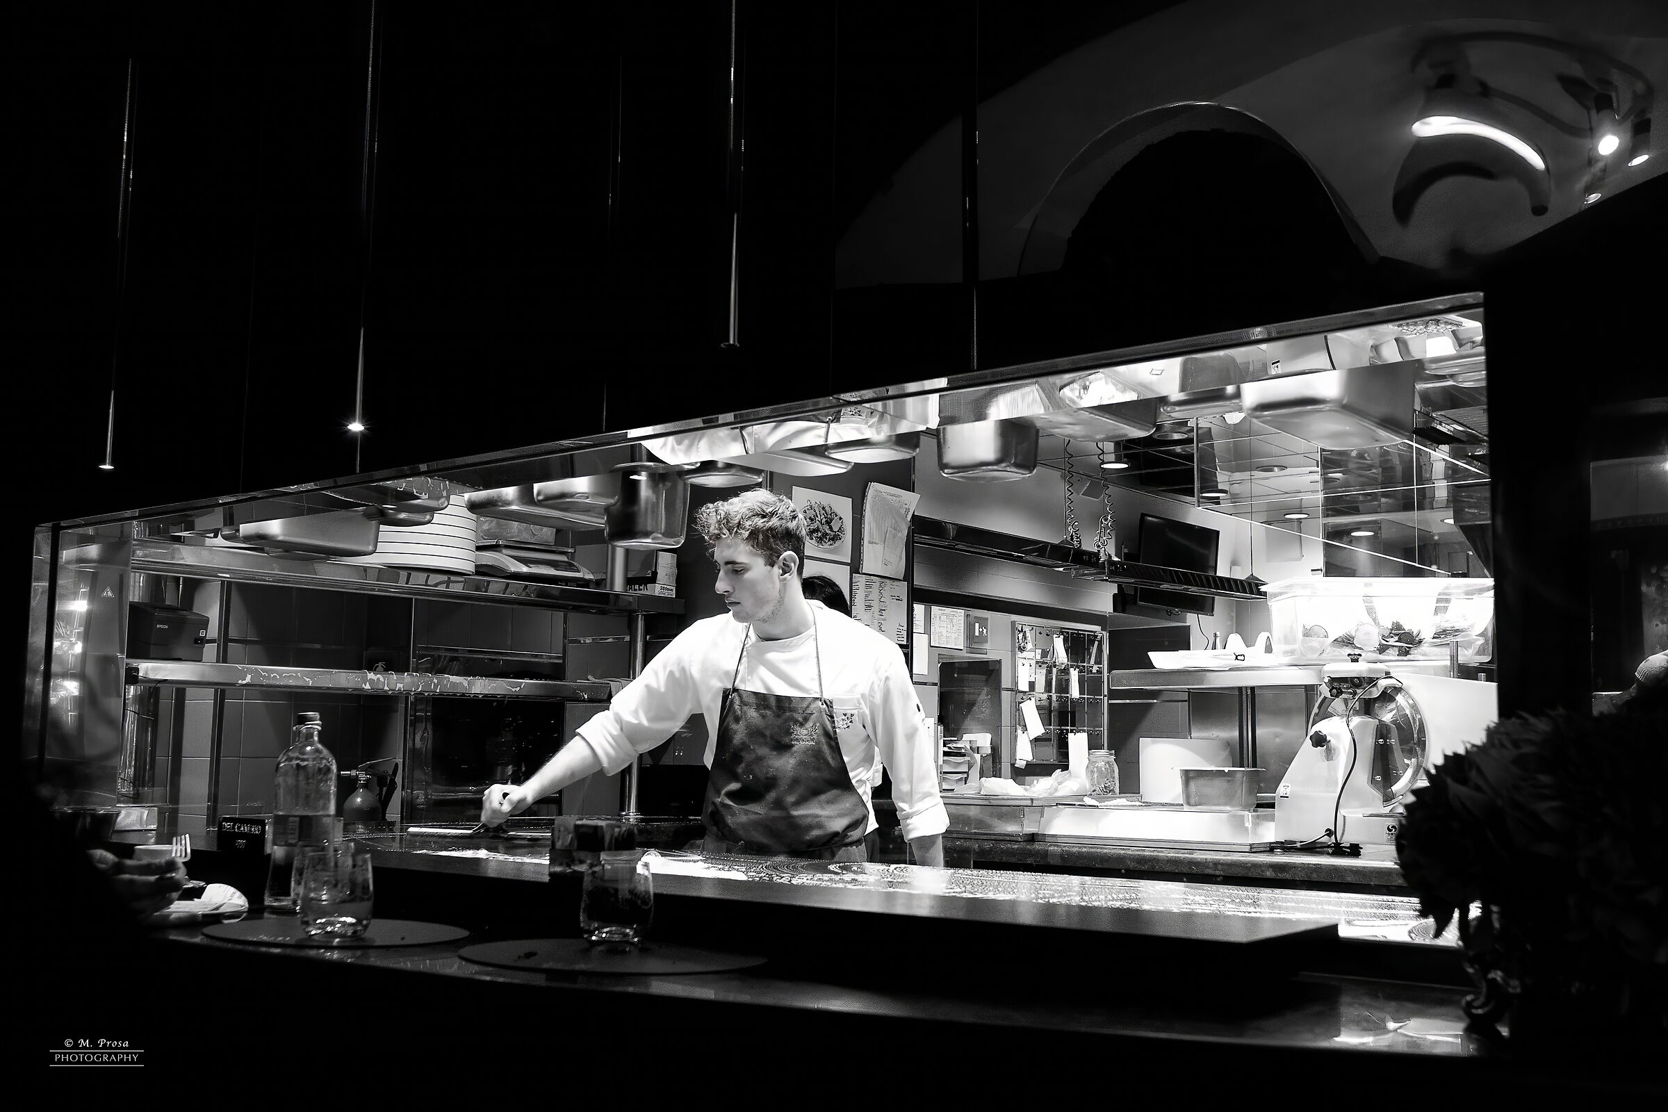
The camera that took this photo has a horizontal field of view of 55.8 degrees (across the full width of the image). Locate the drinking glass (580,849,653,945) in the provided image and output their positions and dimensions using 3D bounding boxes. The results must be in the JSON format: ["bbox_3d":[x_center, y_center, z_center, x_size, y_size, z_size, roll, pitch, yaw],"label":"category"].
[{"bbox_3d":[-0.260,0.414,1.896,0.087,0.097,0.087,1,-8,0],"label":"drinking glass"}]

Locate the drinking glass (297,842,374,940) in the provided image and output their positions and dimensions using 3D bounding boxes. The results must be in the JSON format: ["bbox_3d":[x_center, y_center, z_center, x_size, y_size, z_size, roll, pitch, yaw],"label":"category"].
[{"bbox_3d":[-0.609,0.416,1.935,0.087,0.097,0.087,1,-8,0],"label":"drinking glass"}]

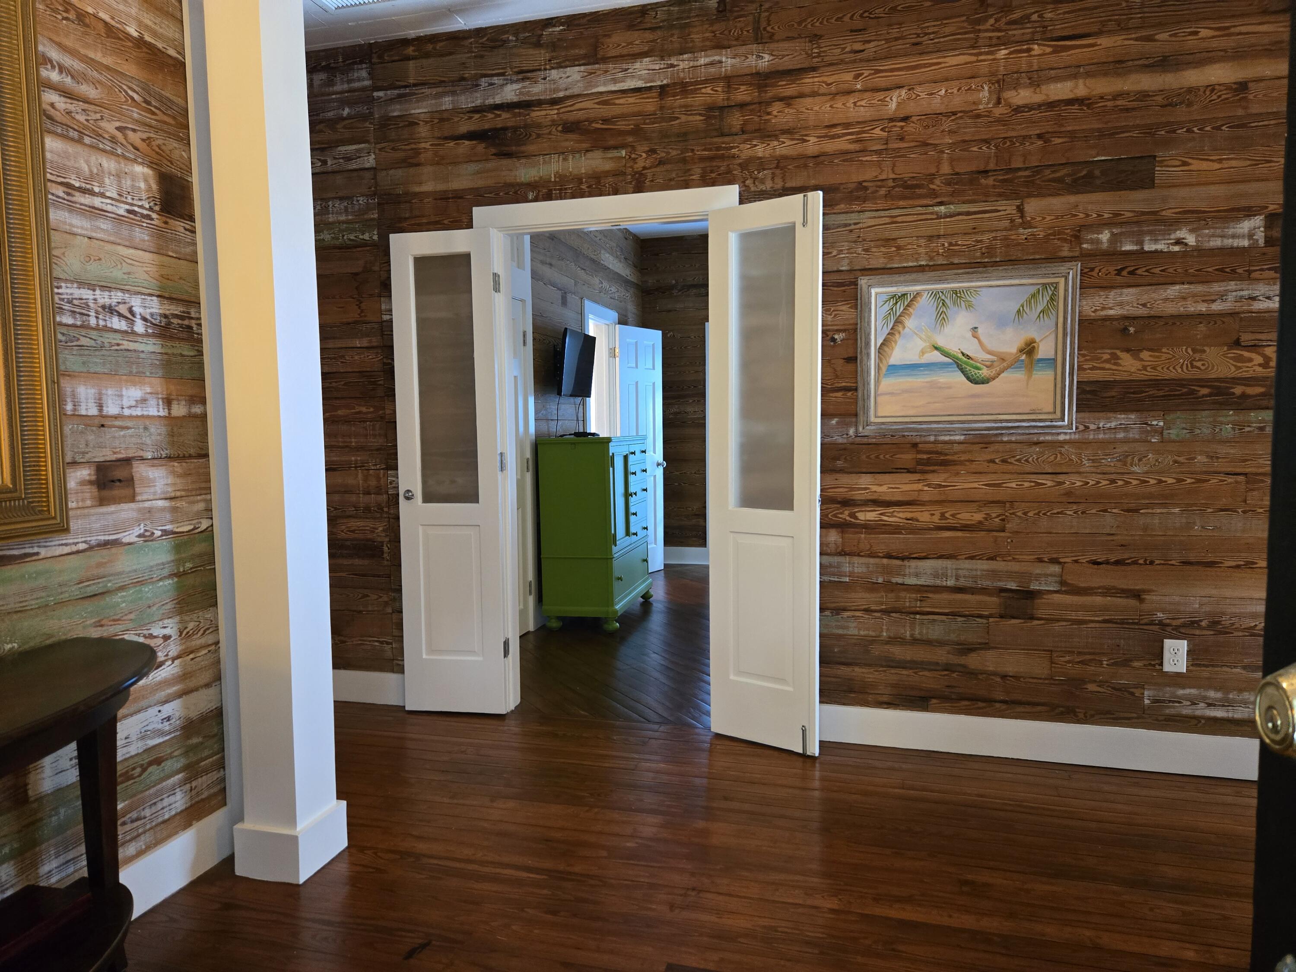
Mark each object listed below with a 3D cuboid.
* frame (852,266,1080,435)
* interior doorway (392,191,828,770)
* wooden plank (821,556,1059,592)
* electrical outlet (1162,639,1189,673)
[{"bbox_3d":[1.143,-0.480,3.108,0.735,0.575,0.040,1,4,15],"label":"frame"},{"bbox_3d":[-0.203,-0.076,3.471,1.780,2.149,0.255,1,4,15],"label":"interior doorway"},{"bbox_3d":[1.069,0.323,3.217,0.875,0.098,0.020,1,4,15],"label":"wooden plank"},{"bbox_3d":[1.845,0.595,3.014,0.070,0.115,0.008,1,4,15],"label":"electrical outlet"}]

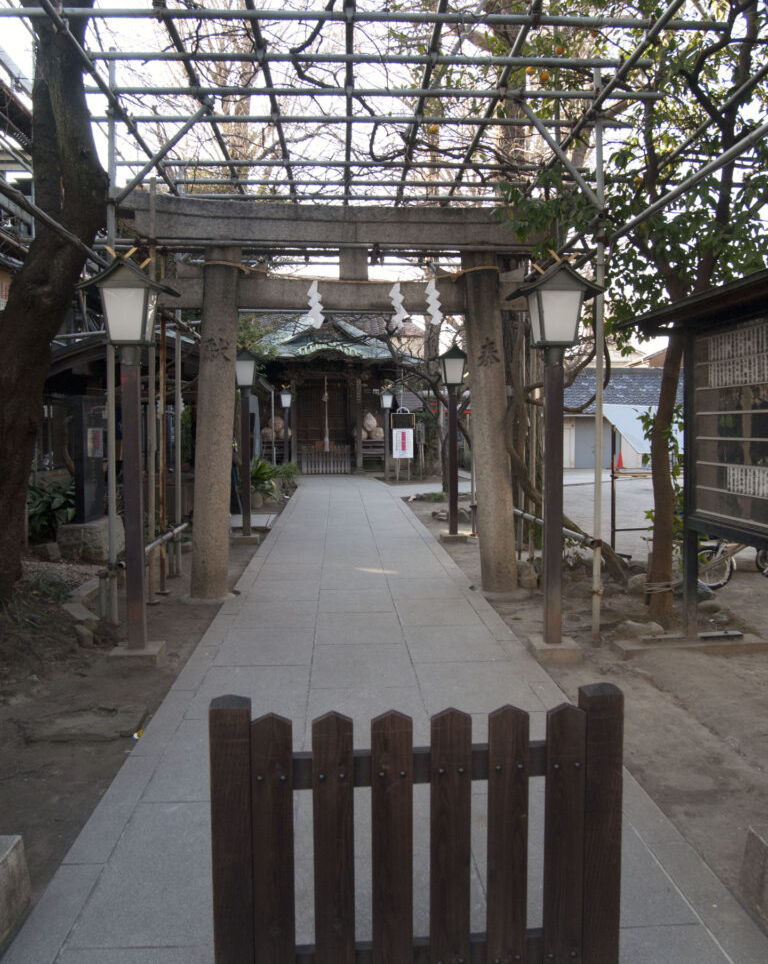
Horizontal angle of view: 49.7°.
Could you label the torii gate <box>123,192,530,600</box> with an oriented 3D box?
[{"bbox_3d":[-0.298,-0.701,6.929,3.690,3.270,0.370,-1,4,-5],"label":"torii gate"}]

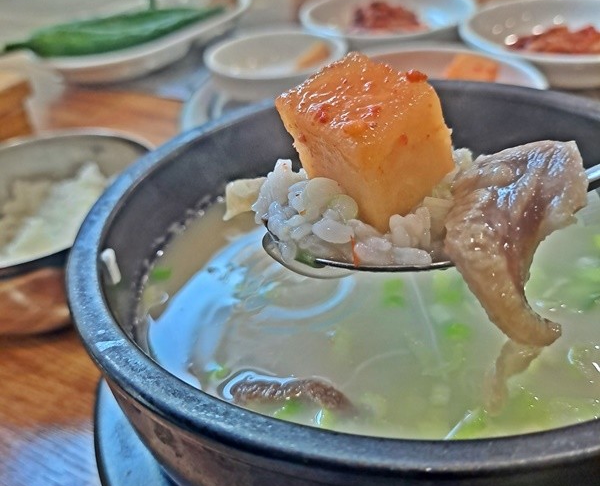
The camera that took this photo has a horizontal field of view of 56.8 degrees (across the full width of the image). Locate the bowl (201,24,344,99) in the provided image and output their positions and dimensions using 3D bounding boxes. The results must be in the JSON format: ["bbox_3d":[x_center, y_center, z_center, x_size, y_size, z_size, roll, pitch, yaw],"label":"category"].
[{"bbox_3d":[-0.017,-0.125,0.408,0.104,0.031,0.104,-4,38,3],"label":"bowl"}]

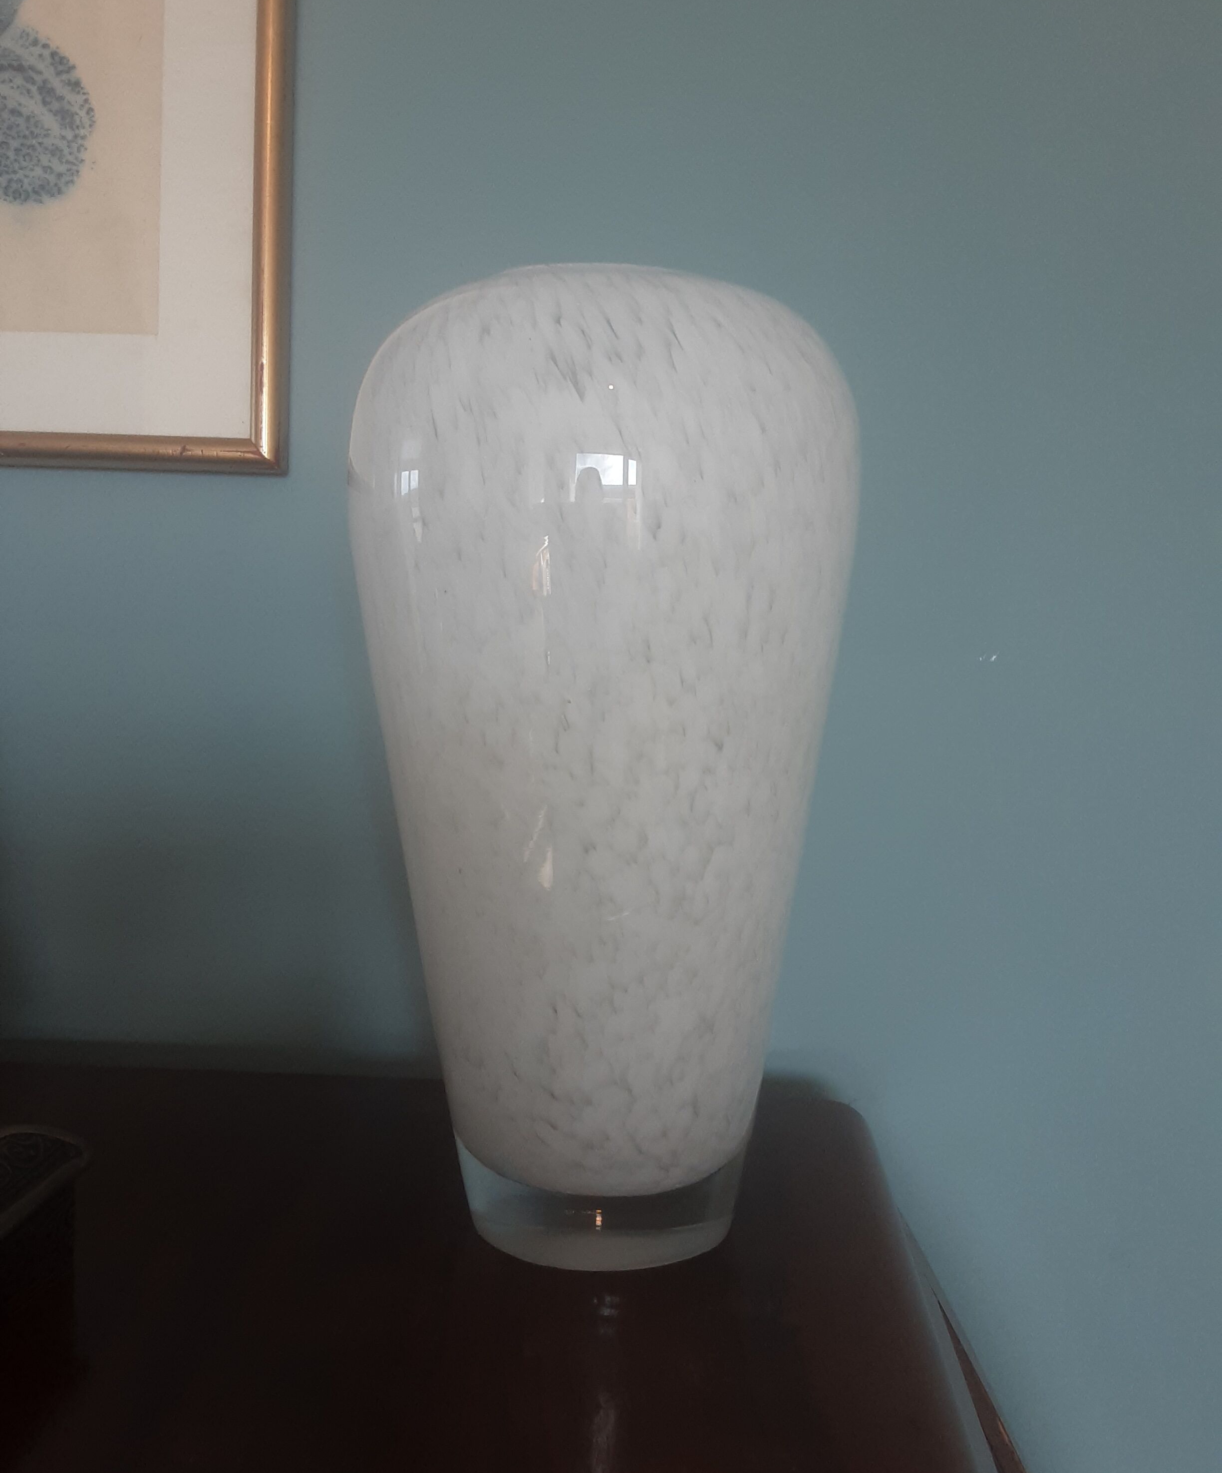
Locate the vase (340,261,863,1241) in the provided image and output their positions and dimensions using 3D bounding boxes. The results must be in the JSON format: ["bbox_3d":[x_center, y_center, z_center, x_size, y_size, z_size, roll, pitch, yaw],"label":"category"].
[{"bbox_3d":[-0.004,0.009,0.507,0.193,0.355,0.193,1,1,0],"label":"vase"}]

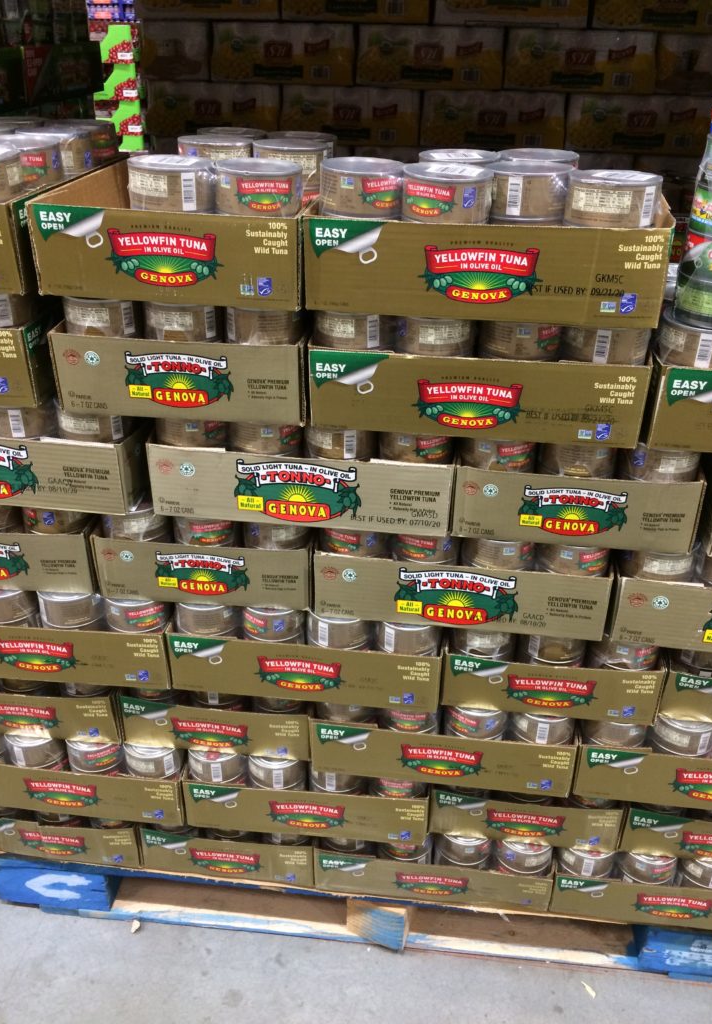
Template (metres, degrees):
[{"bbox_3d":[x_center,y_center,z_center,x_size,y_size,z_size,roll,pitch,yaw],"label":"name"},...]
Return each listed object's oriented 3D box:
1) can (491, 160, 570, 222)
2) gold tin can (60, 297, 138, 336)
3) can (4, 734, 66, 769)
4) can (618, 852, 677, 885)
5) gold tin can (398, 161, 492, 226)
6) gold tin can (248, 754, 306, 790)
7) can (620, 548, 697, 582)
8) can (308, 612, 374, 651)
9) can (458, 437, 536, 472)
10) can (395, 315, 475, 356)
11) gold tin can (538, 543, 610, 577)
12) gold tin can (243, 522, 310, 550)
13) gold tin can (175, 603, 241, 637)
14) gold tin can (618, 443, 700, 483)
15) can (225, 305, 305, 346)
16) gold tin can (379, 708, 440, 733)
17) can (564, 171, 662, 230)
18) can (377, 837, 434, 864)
[{"bbox_3d":[0.172,-0.323,0.862,0.087,0.044,0.087,4,30,5],"label":"can"},{"bbox_3d":[-0.283,-0.227,0.951,0.087,0.044,0.087,1,30,-1],"label":"gold tin can"},{"bbox_3d":[-0.482,0.340,1.293,0.086,0.043,0.086,1,29,-1],"label":"can"},{"bbox_3d":[0.425,0.492,1.252,0.086,0.043,0.086,1,29,-1],"label":"can"},{"bbox_3d":[0.091,-0.322,0.873,0.086,0.043,0.086,1,29,-1],"label":"gold tin can"},{"bbox_3d":[-0.111,0.347,1.221,0.086,0.043,0.086,1,29,-1],"label":"gold tin can"},{"bbox_3d":[0.367,0.046,1.045,0.086,0.044,0.086,4,30,5],"label":"can"},{"bbox_3d":[-0.022,0.138,1.135,0.086,0.043,0.086,1,29,-1],"label":"can"},{"bbox_3d":[0.163,-0.085,0.983,0.087,0.044,0.087,4,30,5],"label":"can"},{"bbox_3d":[0.084,-0.201,0.917,0.086,0.043,0.086,4,29,4],"label":"can"},{"bbox_3d":[0.261,0.035,1.026,0.086,0.043,0.086,4,29,4],"label":"gold tin can"},{"bbox_3d":[-0.100,0.010,1.089,0.086,0.044,0.086,1,30,-1],"label":"gold tin can"},{"bbox_3d":[-0.198,0.123,1.150,0.086,0.043,0.086,1,29,-1],"label":"gold tin can"},{"bbox_3d":[0.345,-0.070,0.979,0.086,0.044,0.086,4,30,5],"label":"gold tin can"},{"bbox_3d":[-0.099,-0.214,0.947,0.086,0.043,0.086,1,29,-1],"label":"can"},{"bbox_3d":[0.073,0.255,1.176,0.087,0.044,0.087,1,30,-1],"label":"gold tin can"},{"bbox_3d":[0.252,-0.304,0.837,0.086,0.043,0.086,4,29,4],"label":"can"},{"bbox_3d":[0.078,0.487,1.329,0.086,0.043,0.086,4,29,5],"label":"can"}]

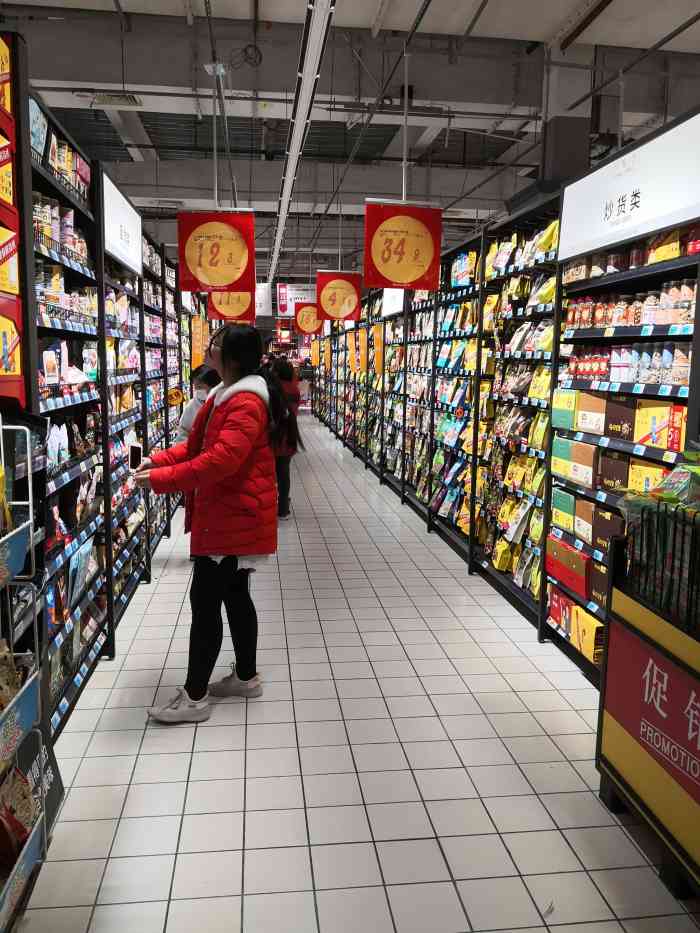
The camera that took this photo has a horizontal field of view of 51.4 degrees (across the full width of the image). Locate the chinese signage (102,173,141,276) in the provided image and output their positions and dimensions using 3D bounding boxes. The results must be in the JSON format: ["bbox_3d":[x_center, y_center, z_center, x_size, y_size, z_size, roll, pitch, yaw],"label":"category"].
[{"bbox_3d":[-1.244,-1.281,3.974,0.060,0.380,1.170,0,8,-7],"label":"chinese signage"}]

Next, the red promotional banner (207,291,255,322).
[{"bbox_3d":[-1.462,-2.104,8.980,0.600,0.630,0.020,0,8,-7],"label":"red promotional banner"}]

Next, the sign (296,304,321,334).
[{"bbox_3d":[-0.809,-2.957,14.642,0.600,0.630,0.020,0,8,-7],"label":"sign"}]

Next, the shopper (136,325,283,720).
[{"bbox_3d":[-0.595,0.233,3.075,0.600,1.640,0.480,1,8,-3],"label":"shopper"}]

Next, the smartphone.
[{"bbox_3d":[-0.914,-0.039,3.107,0.062,0.129,0.009,-2,-5,-23],"label":"smartphone"}]

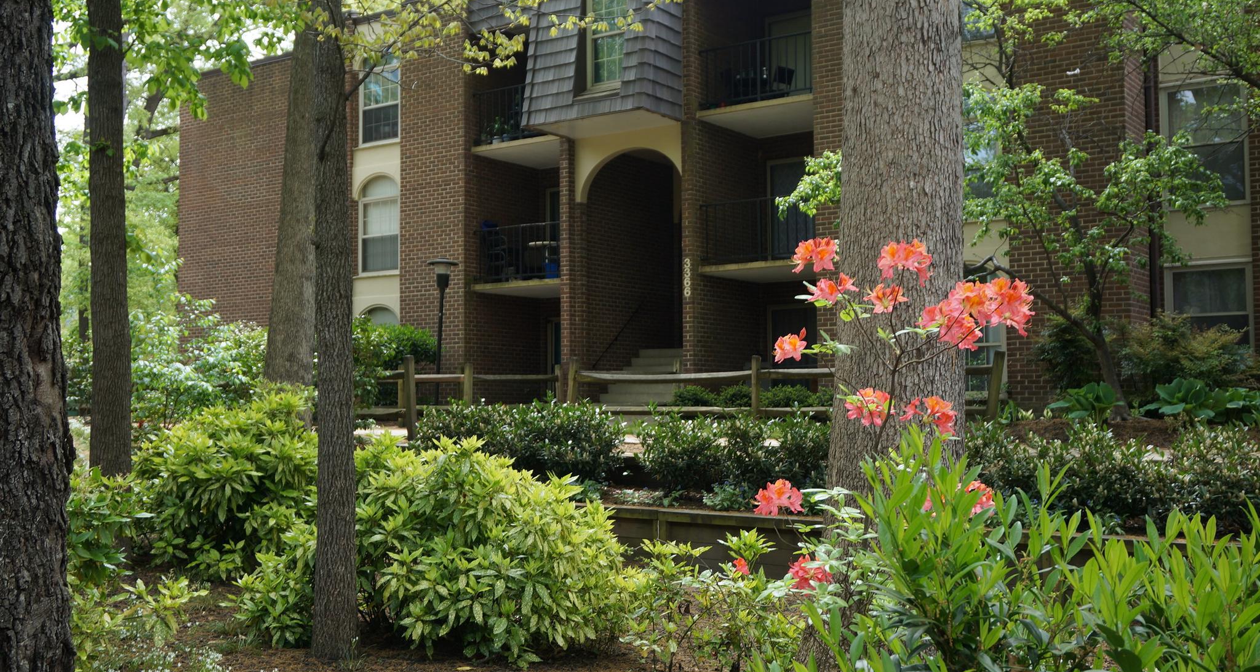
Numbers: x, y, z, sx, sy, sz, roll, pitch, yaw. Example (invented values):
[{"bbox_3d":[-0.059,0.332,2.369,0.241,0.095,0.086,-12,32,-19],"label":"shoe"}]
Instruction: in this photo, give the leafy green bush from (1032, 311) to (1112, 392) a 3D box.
[{"bbox_3d":[6.072,0.318,17.777,1.000,1.350,0.900,-2,-3,34],"label":"leafy green bush"}]

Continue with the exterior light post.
[{"bbox_3d":[-3.316,-0.052,22.800,0.530,2.620,0.530,0,-3,0],"label":"exterior light post"}]

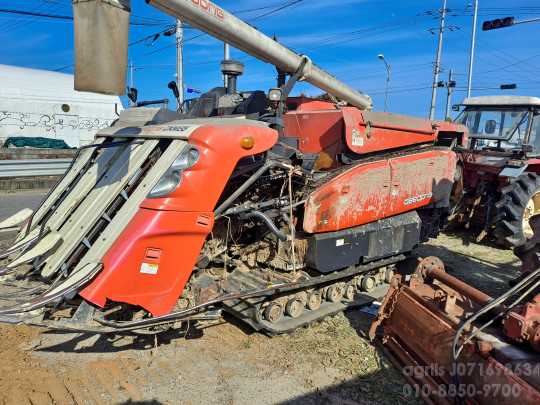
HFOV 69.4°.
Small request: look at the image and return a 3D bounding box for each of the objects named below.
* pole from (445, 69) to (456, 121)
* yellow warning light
[{"bbox_3d":[13.421,-6.066,29.508,0.280,7.700,0.280,1,8,0],"label":"pole"},{"bbox_3d":[-0.159,-0.416,2.750,0.095,0.093,0.060,-5,10,-37],"label":"yellow warning light"}]

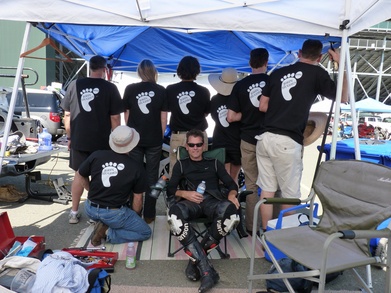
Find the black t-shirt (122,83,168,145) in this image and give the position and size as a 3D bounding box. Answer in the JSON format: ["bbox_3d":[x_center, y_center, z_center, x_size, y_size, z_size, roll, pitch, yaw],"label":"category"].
[{"bbox_3d":[-0.528,-0.338,3.220,0.470,0.670,0.270,2,4,-2],"label":"black t-shirt"}]

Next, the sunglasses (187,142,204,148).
[{"bbox_3d":[0.000,-0.009,2.740,0.145,0.045,0.140,2,4,0],"label":"sunglasses"}]

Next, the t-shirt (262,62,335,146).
[{"bbox_3d":[0.921,-0.376,2.700,0.580,0.720,0.360,3,4,14],"label":"t-shirt"}]

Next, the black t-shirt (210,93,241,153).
[{"bbox_3d":[0.349,-0.257,3.330,0.390,0.600,0.260,2,5,3],"label":"black t-shirt"}]

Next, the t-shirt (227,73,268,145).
[{"bbox_3d":[0.588,-0.373,2.990,0.500,0.680,0.300,3,4,12],"label":"t-shirt"}]

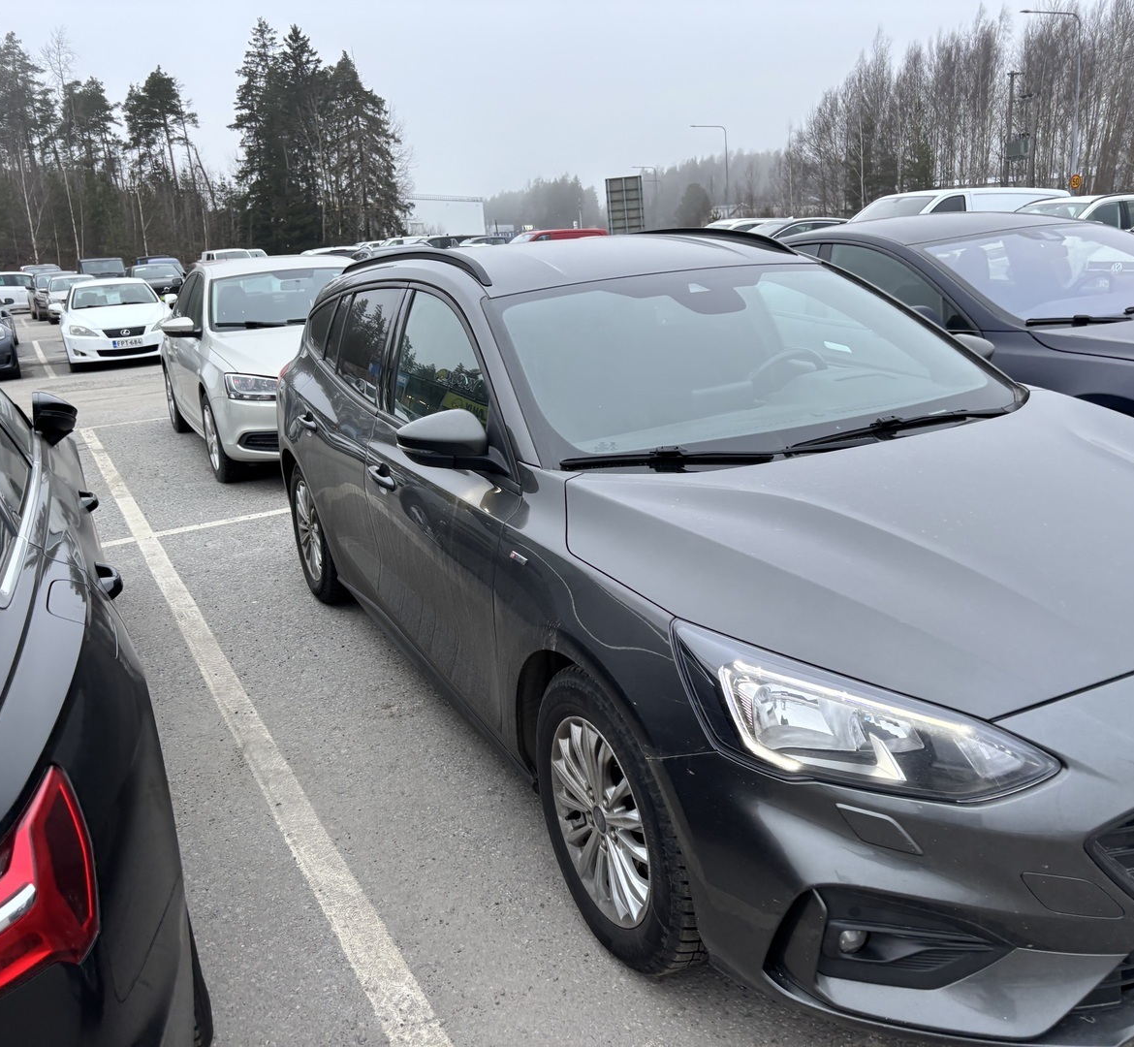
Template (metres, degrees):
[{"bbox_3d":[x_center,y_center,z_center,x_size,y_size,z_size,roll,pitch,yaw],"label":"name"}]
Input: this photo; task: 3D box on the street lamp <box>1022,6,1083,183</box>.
[{"bbox_3d":[21.755,-17.817,47.127,2.750,9.600,0.300,-7,14,-14],"label":"street lamp"}]

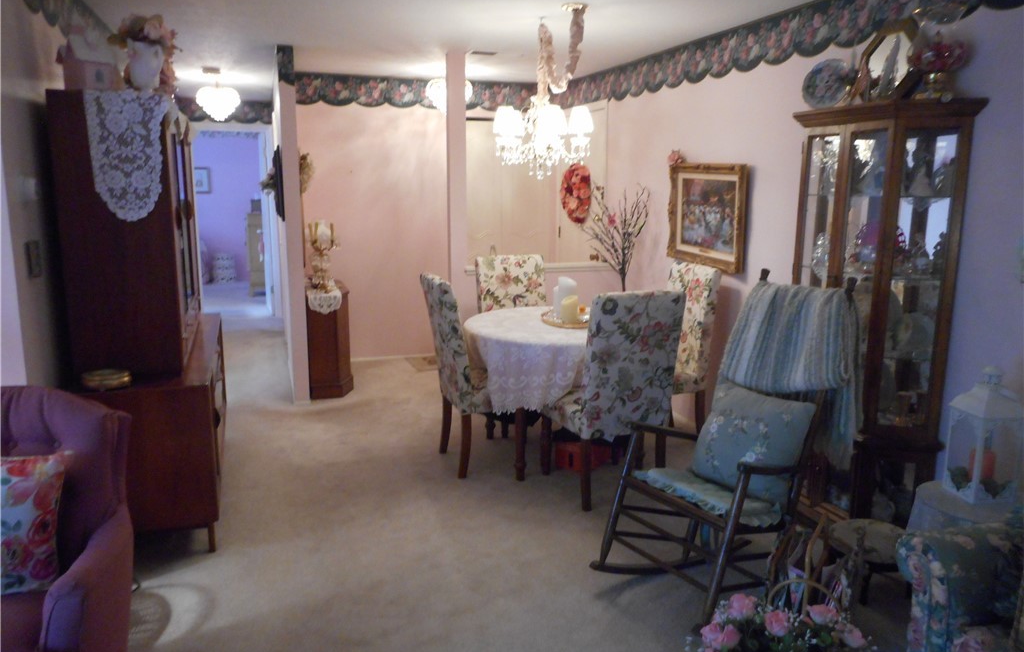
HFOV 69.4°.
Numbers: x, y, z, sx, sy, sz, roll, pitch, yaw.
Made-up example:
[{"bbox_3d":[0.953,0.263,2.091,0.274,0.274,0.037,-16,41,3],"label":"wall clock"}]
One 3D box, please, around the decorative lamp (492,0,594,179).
[{"bbox_3d":[0.174,-1.252,4.088,0.590,0.865,0.620,0,11,0],"label":"decorative lamp"}]

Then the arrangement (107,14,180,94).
[{"bbox_3d":[-1.556,-1.132,3.121,0.265,0.350,0.260,-4,11,-19],"label":"arrangement"}]

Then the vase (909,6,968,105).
[{"bbox_3d":[1.670,-1.073,2.912,0.210,0.375,0.210,-4,11,-19],"label":"vase"}]

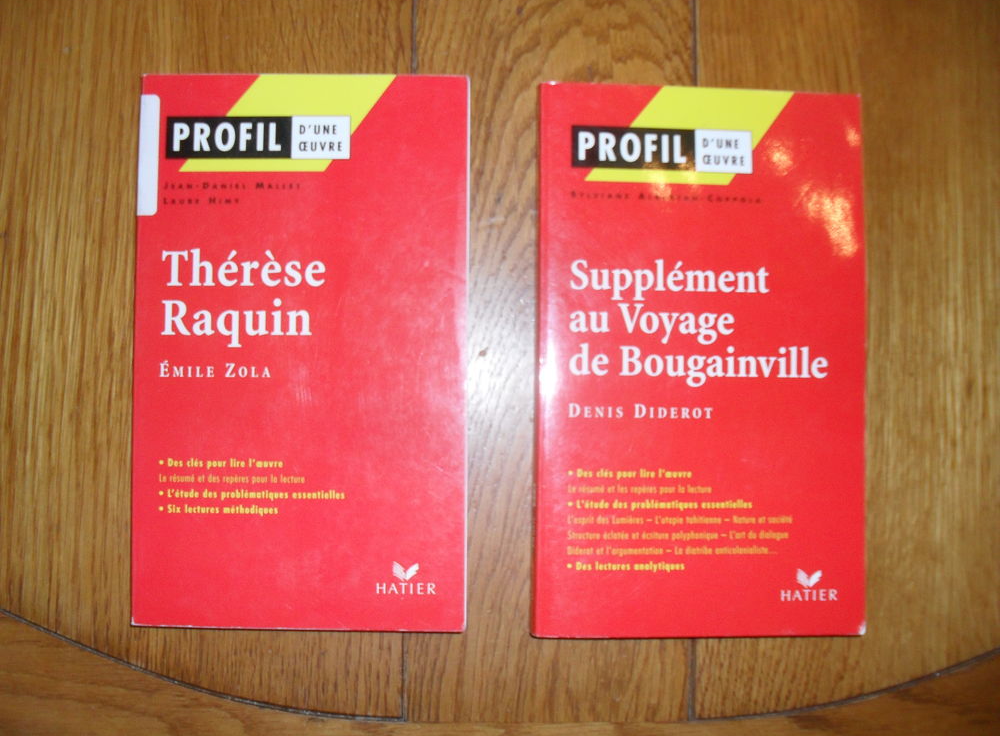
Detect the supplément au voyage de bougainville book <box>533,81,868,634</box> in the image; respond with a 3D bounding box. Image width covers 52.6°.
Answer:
[{"bbox_3d":[0.066,-0.003,0.335,0.108,0.009,0.179,1,88,-1],"label":"supplément au voyage de bougainville book"}]

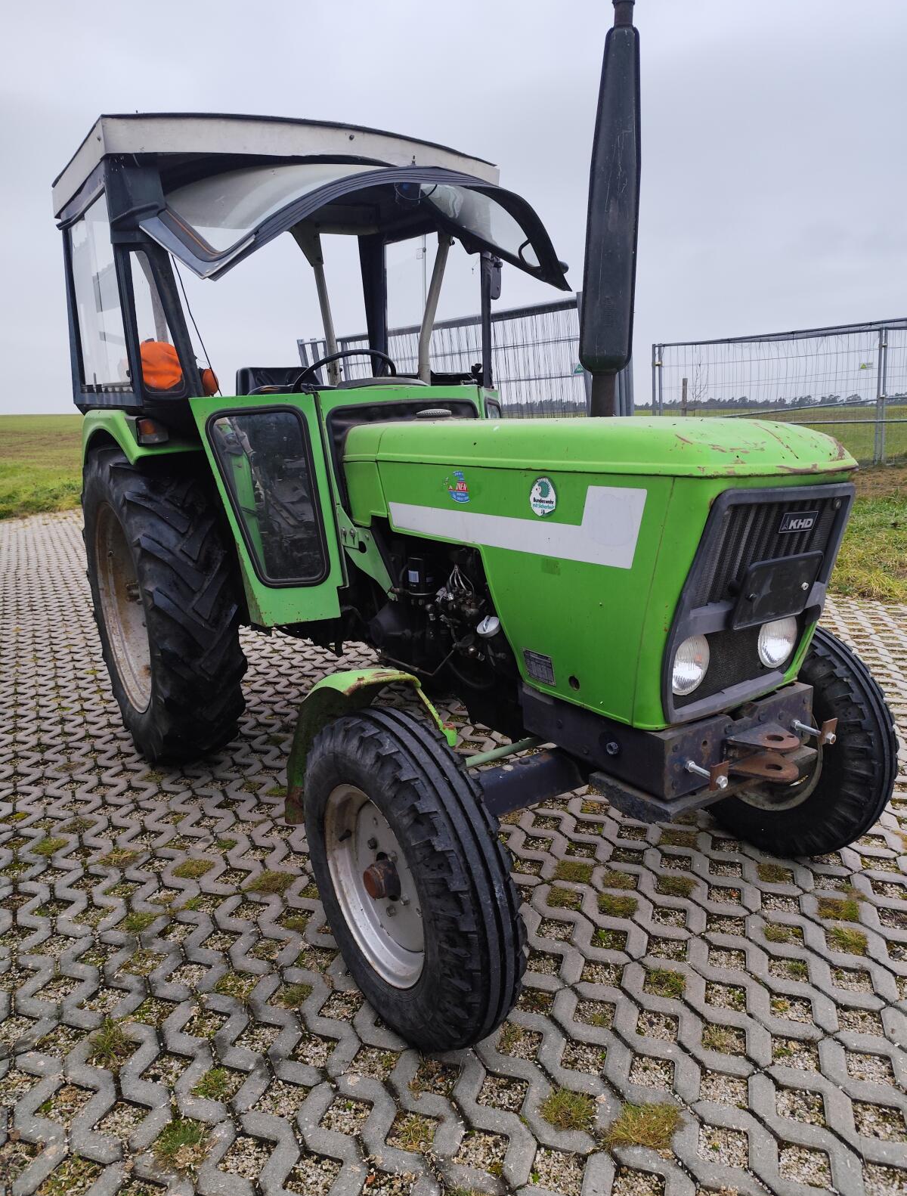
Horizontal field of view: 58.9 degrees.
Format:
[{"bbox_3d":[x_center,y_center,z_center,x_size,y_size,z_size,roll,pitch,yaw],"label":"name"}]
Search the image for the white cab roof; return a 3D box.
[{"bbox_3d":[-0.739,-1.720,3.328,1.540,0.180,1.030,-10,15,-32],"label":"white cab roof"}]

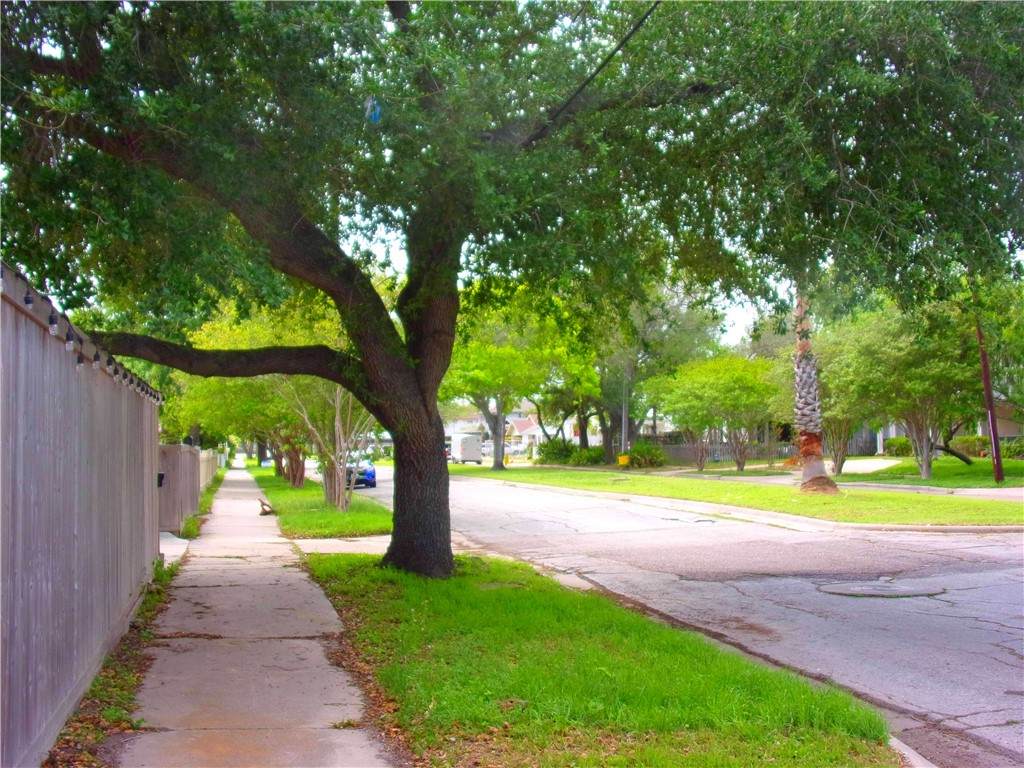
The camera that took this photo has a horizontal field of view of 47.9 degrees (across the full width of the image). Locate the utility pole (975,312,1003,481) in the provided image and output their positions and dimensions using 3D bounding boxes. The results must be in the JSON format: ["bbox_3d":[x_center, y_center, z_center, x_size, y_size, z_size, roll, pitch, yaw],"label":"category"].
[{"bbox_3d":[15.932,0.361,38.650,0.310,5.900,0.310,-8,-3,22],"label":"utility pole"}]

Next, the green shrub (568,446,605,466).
[{"bbox_3d":[4.704,4.588,73.032,2.247,1.248,2.000,-1,-3,4],"label":"green shrub"}]

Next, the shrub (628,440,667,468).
[{"bbox_3d":[7.734,4.017,65.989,2.141,1.493,1.900,-1,-3,7],"label":"shrub"}]

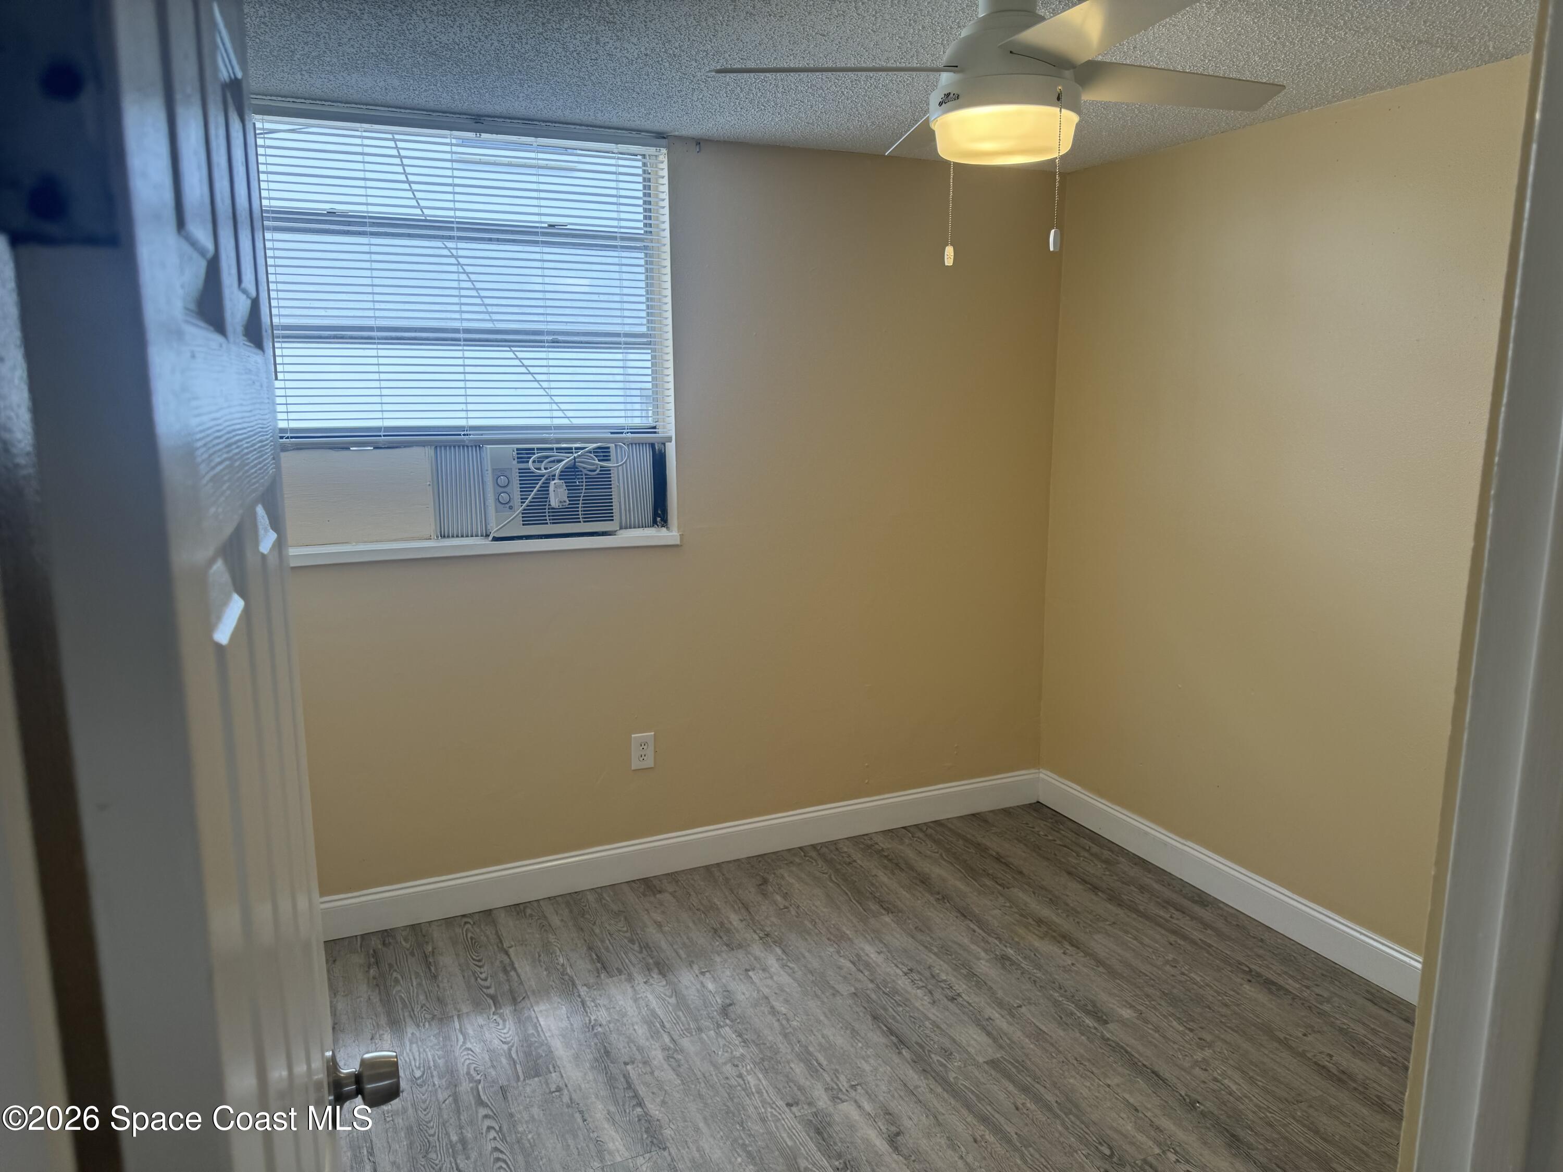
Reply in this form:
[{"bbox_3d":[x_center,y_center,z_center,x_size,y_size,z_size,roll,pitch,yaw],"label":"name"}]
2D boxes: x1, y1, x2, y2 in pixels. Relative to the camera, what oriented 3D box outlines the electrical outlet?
[{"bbox_3d":[-0.460,0.551,3.610,0.075,0.118,0.008,-5,11,-24],"label":"electrical outlet"}]

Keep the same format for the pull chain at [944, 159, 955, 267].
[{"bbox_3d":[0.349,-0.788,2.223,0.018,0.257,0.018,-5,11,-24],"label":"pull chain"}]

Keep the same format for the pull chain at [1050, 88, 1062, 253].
[{"bbox_3d":[0.507,-0.764,1.993,0.018,0.288,0.018,-5,11,-24],"label":"pull chain"}]

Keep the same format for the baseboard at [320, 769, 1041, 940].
[{"bbox_3d":[-0.252,0.911,3.769,2.816,0.137,0.016,-5,11,-24],"label":"baseboard"}]

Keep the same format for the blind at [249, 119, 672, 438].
[{"bbox_3d":[-0.932,-0.858,3.146,1.284,0.880,0.035,-5,11,-24],"label":"blind"}]

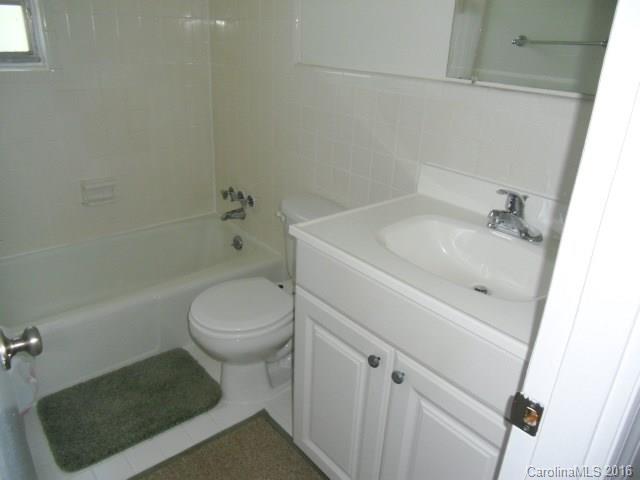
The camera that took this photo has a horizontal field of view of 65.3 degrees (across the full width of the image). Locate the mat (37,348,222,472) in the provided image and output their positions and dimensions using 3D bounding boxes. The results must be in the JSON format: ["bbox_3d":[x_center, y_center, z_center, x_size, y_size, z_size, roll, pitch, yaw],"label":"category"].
[{"bbox_3d":[-0.743,0.626,1.974,0.616,0.020,0.457,-16,29,-36],"label":"mat"}]

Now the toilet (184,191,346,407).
[{"bbox_3d":[-0.166,0.269,1.971,0.665,0.719,0.440,-16,29,-36],"label":"toilet"}]

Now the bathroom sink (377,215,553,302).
[{"bbox_3d":[0.387,0.092,1.319,0.352,0.140,0.520,-16,29,-36],"label":"bathroom sink"}]

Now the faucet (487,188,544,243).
[{"bbox_3d":[0.515,-0.070,1.345,0.188,0.145,0.155,-16,29,-36],"label":"faucet"}]

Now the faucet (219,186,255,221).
[{"bbox_3d":[-0.483,-0.174,2.708,0.137,0.149,0.260,-16,29,-36],"label":"faucet"}]

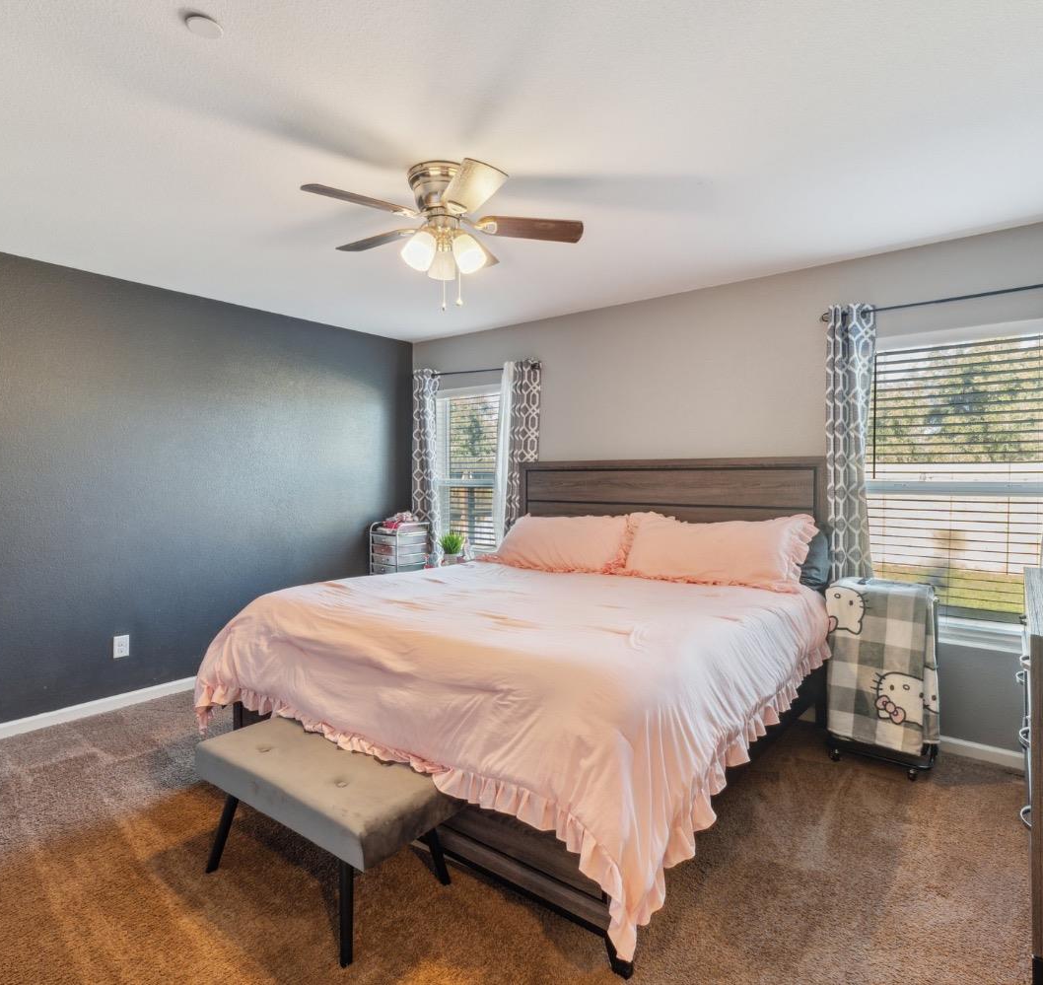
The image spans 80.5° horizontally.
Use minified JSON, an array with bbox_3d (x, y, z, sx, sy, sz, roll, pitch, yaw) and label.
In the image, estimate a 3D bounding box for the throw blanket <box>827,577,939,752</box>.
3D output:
[{"bbox_3d":[1.668,0.772,2.854,0.435,0.710,0.350,1,1,38],"label":"throw blanket"}]

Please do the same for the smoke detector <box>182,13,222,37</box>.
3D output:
[{"bbox_3d":[-0.795,-1.161,1.543,0.086,0.030,0.086,0,1,0],"label":"smoke detector"}]

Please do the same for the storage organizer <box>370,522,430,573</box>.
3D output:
[{"bbox_3d":[-0.910,0.718,4.805,0.340,0.970,0.380,1,1,38],"label":"storage organizer"}]

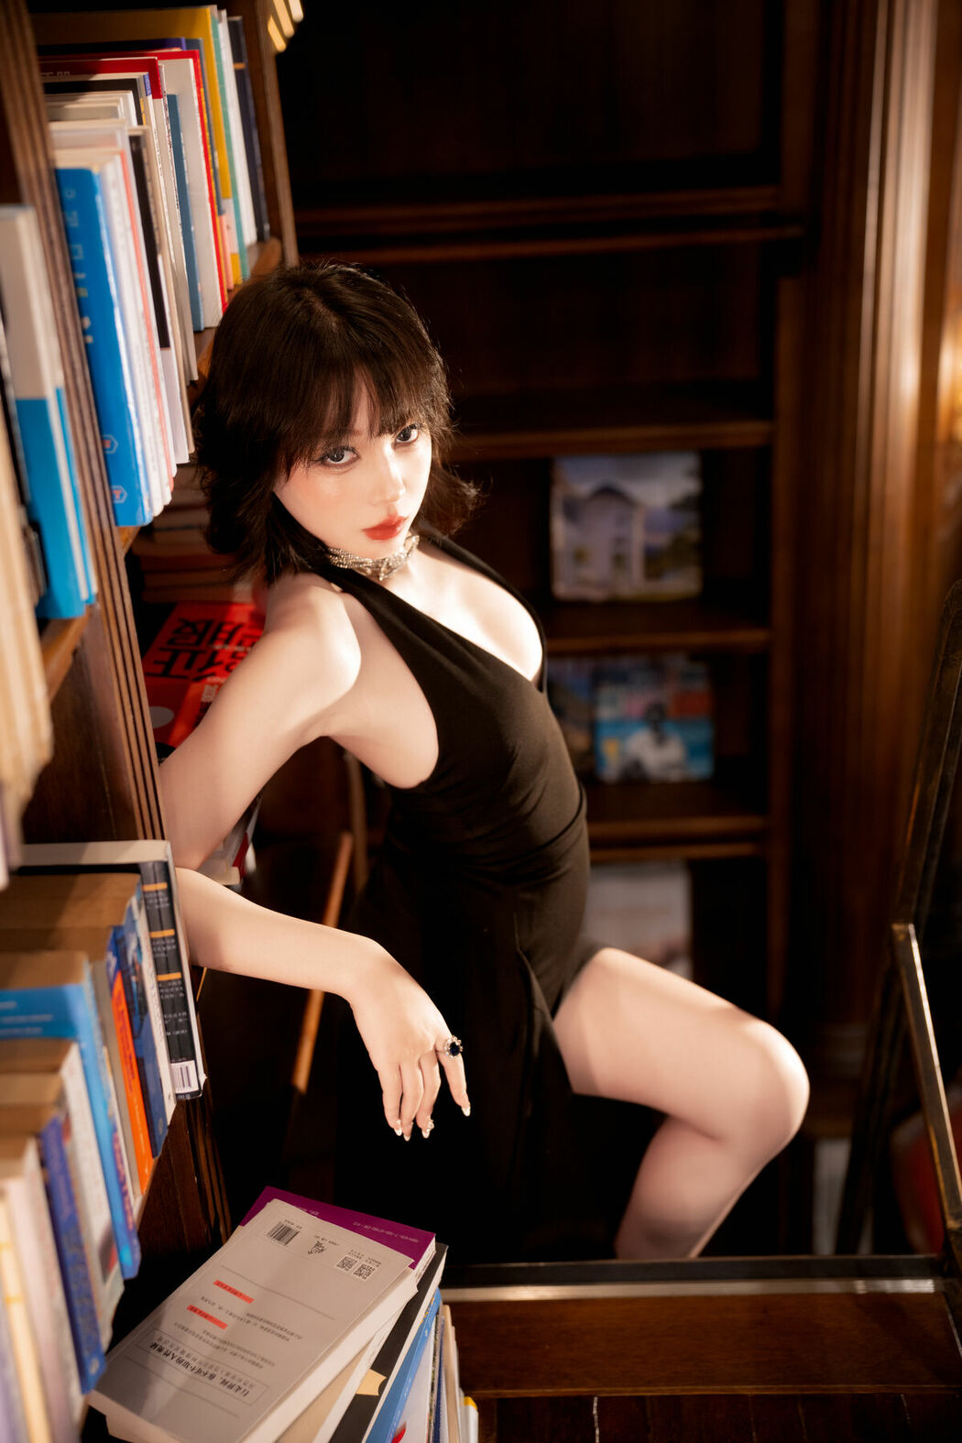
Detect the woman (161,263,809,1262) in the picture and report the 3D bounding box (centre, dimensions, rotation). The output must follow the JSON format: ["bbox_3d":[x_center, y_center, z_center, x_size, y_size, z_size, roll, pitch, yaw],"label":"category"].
[{"bbox_3d":[0.045,0.280,1.875,0.660,1.480,0.500,3,29,13],"label":"woman"}]

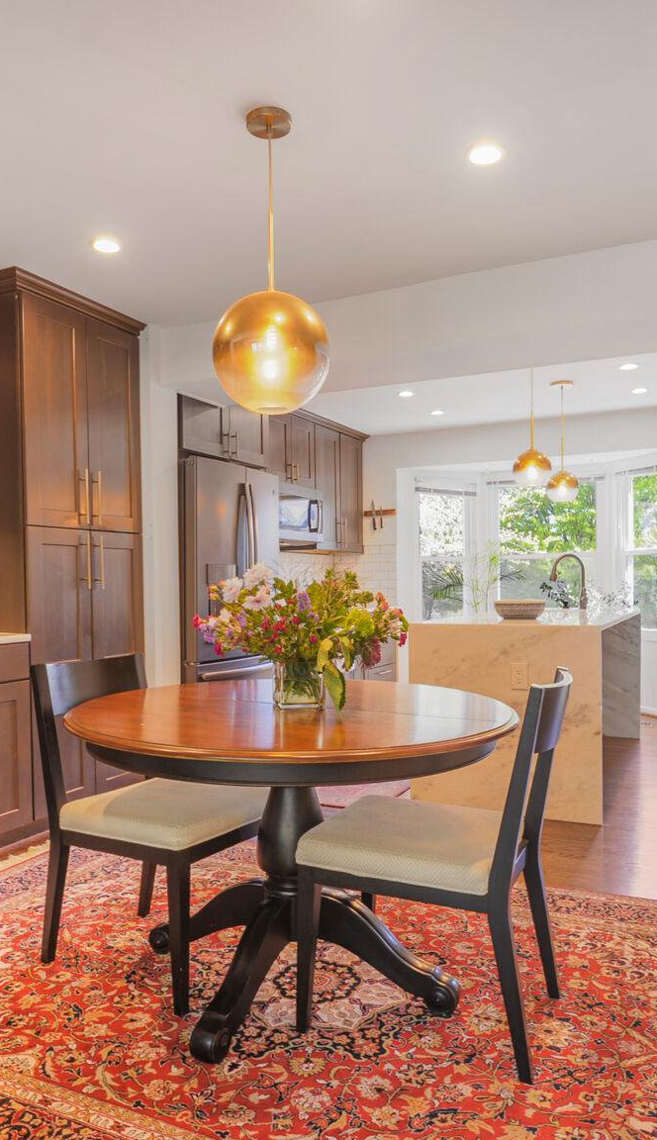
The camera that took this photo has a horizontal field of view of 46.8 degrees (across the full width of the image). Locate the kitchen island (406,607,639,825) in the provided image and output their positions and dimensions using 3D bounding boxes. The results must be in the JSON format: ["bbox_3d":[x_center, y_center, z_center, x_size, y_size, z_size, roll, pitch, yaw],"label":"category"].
[{"bbox_3d":[1.280,0.723,4.585,0.950,0.914,2.000,-1,-1,27],"label":"kitchen island"}]

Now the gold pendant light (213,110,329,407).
[{"bbox_3d":[-0.167,-0.865,2.155,0.325,0.830,0.325,0,0,0],"label":"gold pendant light"}]

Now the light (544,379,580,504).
[{"bbox_3d":[1.594,-0.878,5.216,0.220,0.840,0.220,-1,-1,27],"label":"light"}]

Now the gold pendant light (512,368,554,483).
[{"bbox_3d":[1.155,-0.870,4.300,0.215,0.780,0.215,0,0,27],"label":"gold pendant light"}]

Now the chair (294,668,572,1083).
[{"bbox_3d":[0.289,0.708,1.956,0.600,0.890,0.490,-1,0,24],"label":"chair"}]

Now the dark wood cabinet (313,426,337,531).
[{"bbox_3d":[-0.138,-0.702,6.585,0.330,1.060,0.470,-1,-1,27],"label":"dark wood cabinet"}]

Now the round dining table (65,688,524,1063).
[{"bbox_3d":[-0.105,0.780,2.160,1.220,0.770,1.220,0,0,0],"label":"round dining table"}]

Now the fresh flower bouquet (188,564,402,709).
[{"bbox_3d":[-0.080,0.193,2.230,0.600,0.420,0.500,0,0,0],"label":"fresh flower bouquet"}]

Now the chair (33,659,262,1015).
[{"bbox_3d":[-0.505,0.725,2.280,0.580,0.880,0.460,0,0,32],"label":"chair"}]

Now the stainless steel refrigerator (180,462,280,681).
[{"bbox_3d":[-0.820,0.280,4.790,0.730,1.780,0.900,0,0,27],"label":"stainless steel refrigerator"}]

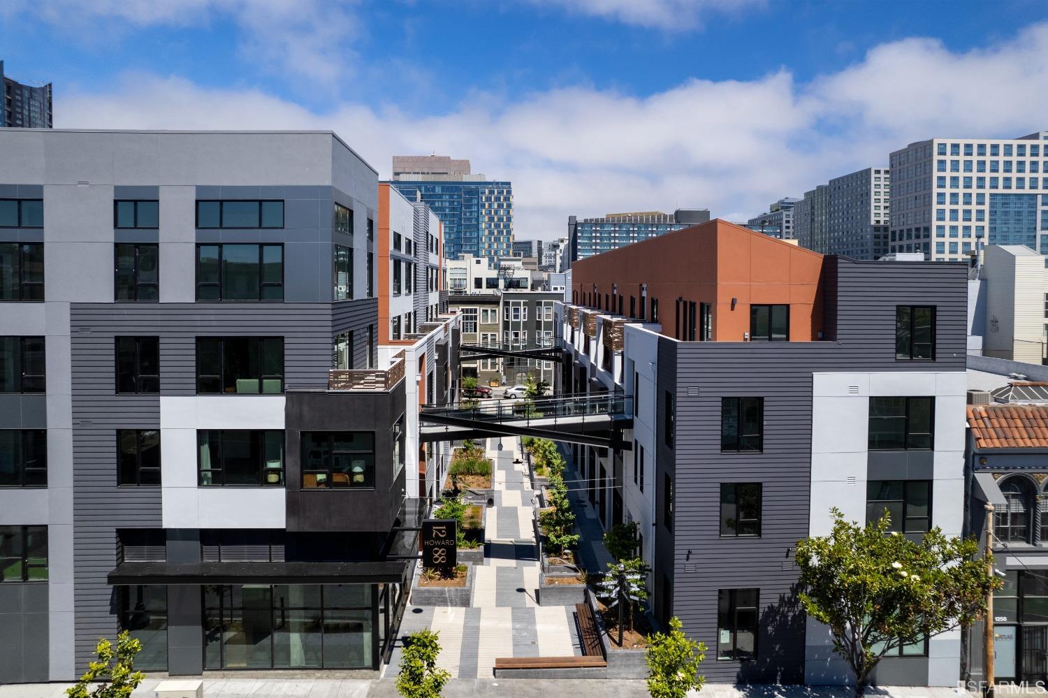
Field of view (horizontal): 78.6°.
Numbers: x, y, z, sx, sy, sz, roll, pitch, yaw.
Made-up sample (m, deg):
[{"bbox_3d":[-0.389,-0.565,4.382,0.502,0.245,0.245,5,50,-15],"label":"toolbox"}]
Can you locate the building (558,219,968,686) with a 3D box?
[{"bbox_3d":[9.145,1.625,43.250,9.500,15.000,45.000,0,3,-2],"label":"building"}]

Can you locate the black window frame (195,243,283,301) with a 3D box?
[{"bbox_3d":[-8.985,-2.429,20.245,2.765,1.842,0.160,0,3,-2],"label":"black window frame"}]

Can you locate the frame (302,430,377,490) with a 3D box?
[{"bbox_3d":[-5.872,3.537,20.248,2.379,1.875,0.160,0,3,-2],"label":"frame"}]

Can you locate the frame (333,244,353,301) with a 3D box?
[{"bbox_3d":[-6.392,-2.699,22.800,0.140,1.900,2.750,0,4,-2],"label":"frame"}]

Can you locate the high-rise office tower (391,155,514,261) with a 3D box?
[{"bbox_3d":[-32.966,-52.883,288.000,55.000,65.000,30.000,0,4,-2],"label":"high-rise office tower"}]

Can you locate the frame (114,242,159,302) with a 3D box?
[{"bbox_3d":[-12.183,-2.424,20.150,1.408,1.848,0.160,0,3,-2],"label":"frame"}]

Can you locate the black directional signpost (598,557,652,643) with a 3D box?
[{"bbox_3d":[3.281,8.450,21.200,1.750,2.750,1.400,0,3,-2],"label":"black directional signpost"}]

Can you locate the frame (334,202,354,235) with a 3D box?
[{"bbox_3d":[-6.392,-4.595,22.800,0.140,0.970,2.750,0,4,-2],"label":"frame"}]

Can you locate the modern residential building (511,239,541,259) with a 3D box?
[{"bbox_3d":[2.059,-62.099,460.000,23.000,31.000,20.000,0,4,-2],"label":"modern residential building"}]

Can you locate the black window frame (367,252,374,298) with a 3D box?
[{"bbox_3d":[-6.564,-3.155,27.400,0.140,1.920,1.450,0,4,-2],"label":"black window frame"}]

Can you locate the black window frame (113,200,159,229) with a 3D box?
[{"bbox_3d":[-12.152,-4.228,20.087,1.390,0.919,0.160,0,3,-2],"label":"black window frame"}]

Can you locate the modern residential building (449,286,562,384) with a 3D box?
[{"bbox_3d":[-2.609,-1.577,85.000,14.300,12.100,11.000,0,4,-2],"label":"modern residential building"}]

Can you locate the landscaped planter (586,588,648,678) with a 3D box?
[{"bbox_3d":[3.603,10.063,23.299,1.900,0.950,4.800,0,3,-2],"label":"landscaped planter"}]

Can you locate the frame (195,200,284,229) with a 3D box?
[{"bbox_3d":[-9.320,-4.420,21.000,2.920,0.980,0.140,0,4,-2],"label":"frame"}]

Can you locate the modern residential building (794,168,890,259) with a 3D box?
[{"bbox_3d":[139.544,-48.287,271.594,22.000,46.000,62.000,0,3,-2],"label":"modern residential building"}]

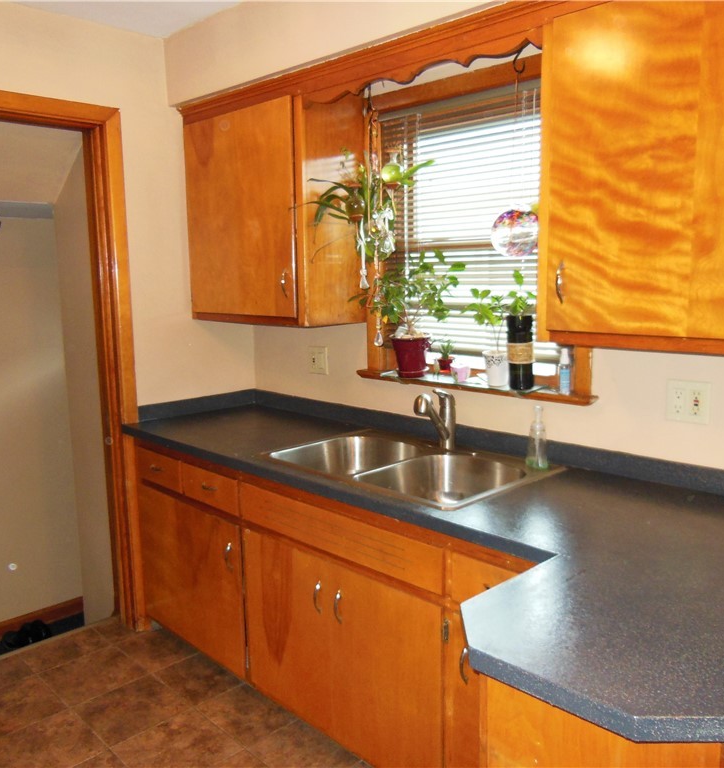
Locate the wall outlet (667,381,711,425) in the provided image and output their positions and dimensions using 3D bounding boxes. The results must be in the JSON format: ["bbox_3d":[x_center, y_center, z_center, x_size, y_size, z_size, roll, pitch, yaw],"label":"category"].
[{"bbox_3d":[0.877,0.048,1.988,0.009,0.113,0.115,-9,11,-43],"label":"wall outlet"}]

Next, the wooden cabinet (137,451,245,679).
[{"bbox_3d":[-0.438,0.618,3.022,0.624,0.741,0.736,-9,11,-43],"label":"wooden cabinet"}]

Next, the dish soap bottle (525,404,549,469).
[{"bbox_3d":[0.528,0.152,2.214,0.065,0.196,0.065,-1,8,0],"label":"dish soap bottle"}]

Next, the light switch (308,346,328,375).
[{"bbox_3d":[-0.179,-0.098,3.084,0.009,0.114,0.114,-9,11,-43],"label":"light switch"}]

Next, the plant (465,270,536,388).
[{"bbox_3d":[0.455,-0.182,2.369,0.136,0.378,0.245,-9,11,-43],"label":"plant"}]

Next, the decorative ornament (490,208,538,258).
[{"bbox_3d":[0.417,-0.411,2.006,0.128,0.130,0.128,-1,8,0],"label":"decorative ornament"}]

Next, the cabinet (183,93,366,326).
[{"bbox_3d":[-0.351,-0.652,2.950,0.318,0.805,0.772,-9,11,-43],"label":"cabinet"}]

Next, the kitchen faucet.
[{"bbox_3d":[0.233,0.124,2.379,0.057,0.207,0.211,4,10,32],"label":"kitchen faucet"}]

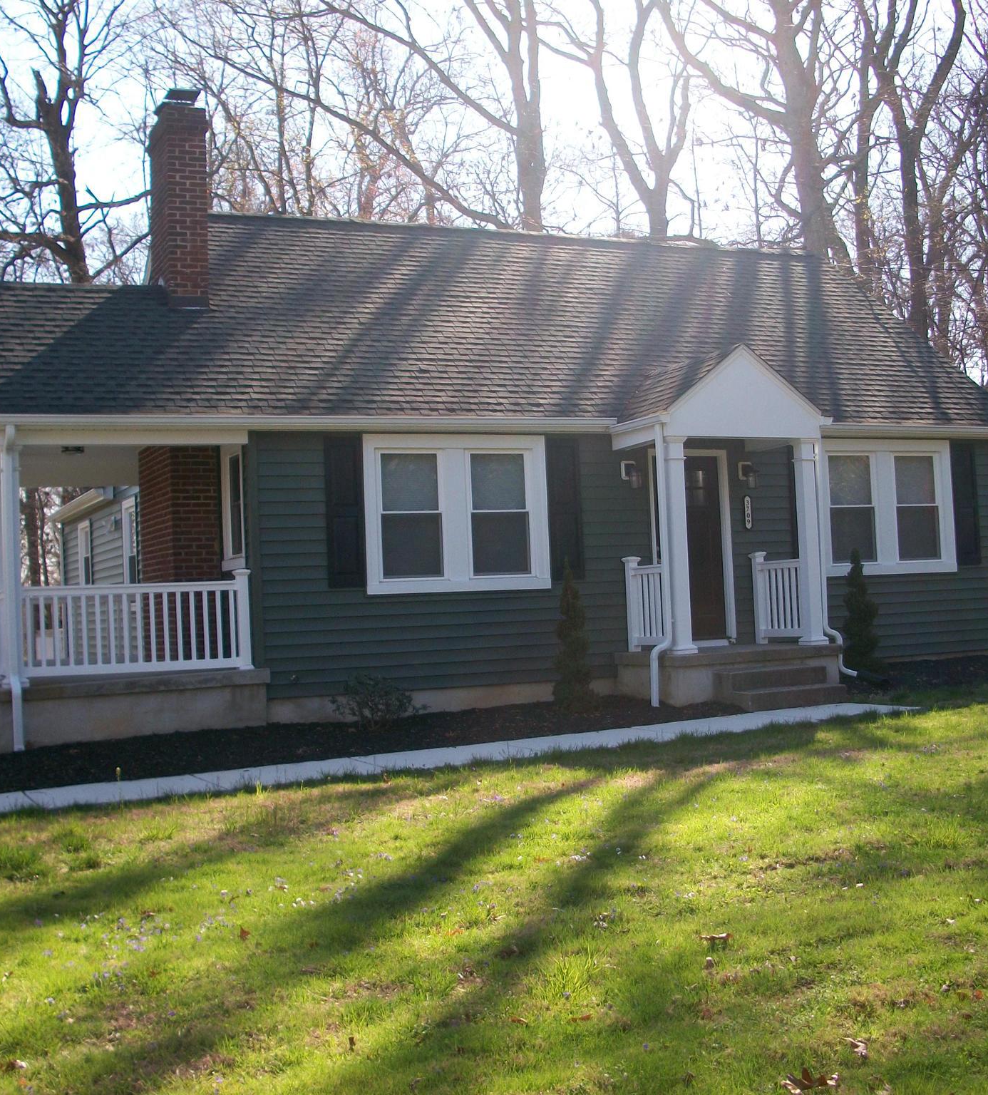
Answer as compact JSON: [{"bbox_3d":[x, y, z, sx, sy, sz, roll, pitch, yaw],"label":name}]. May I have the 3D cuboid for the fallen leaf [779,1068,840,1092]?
[{"bbox_3d":[0.908,1.538,4.248,0.160,0.050,0.110,-2,-2,-24],"label":"fallen leaf"}]

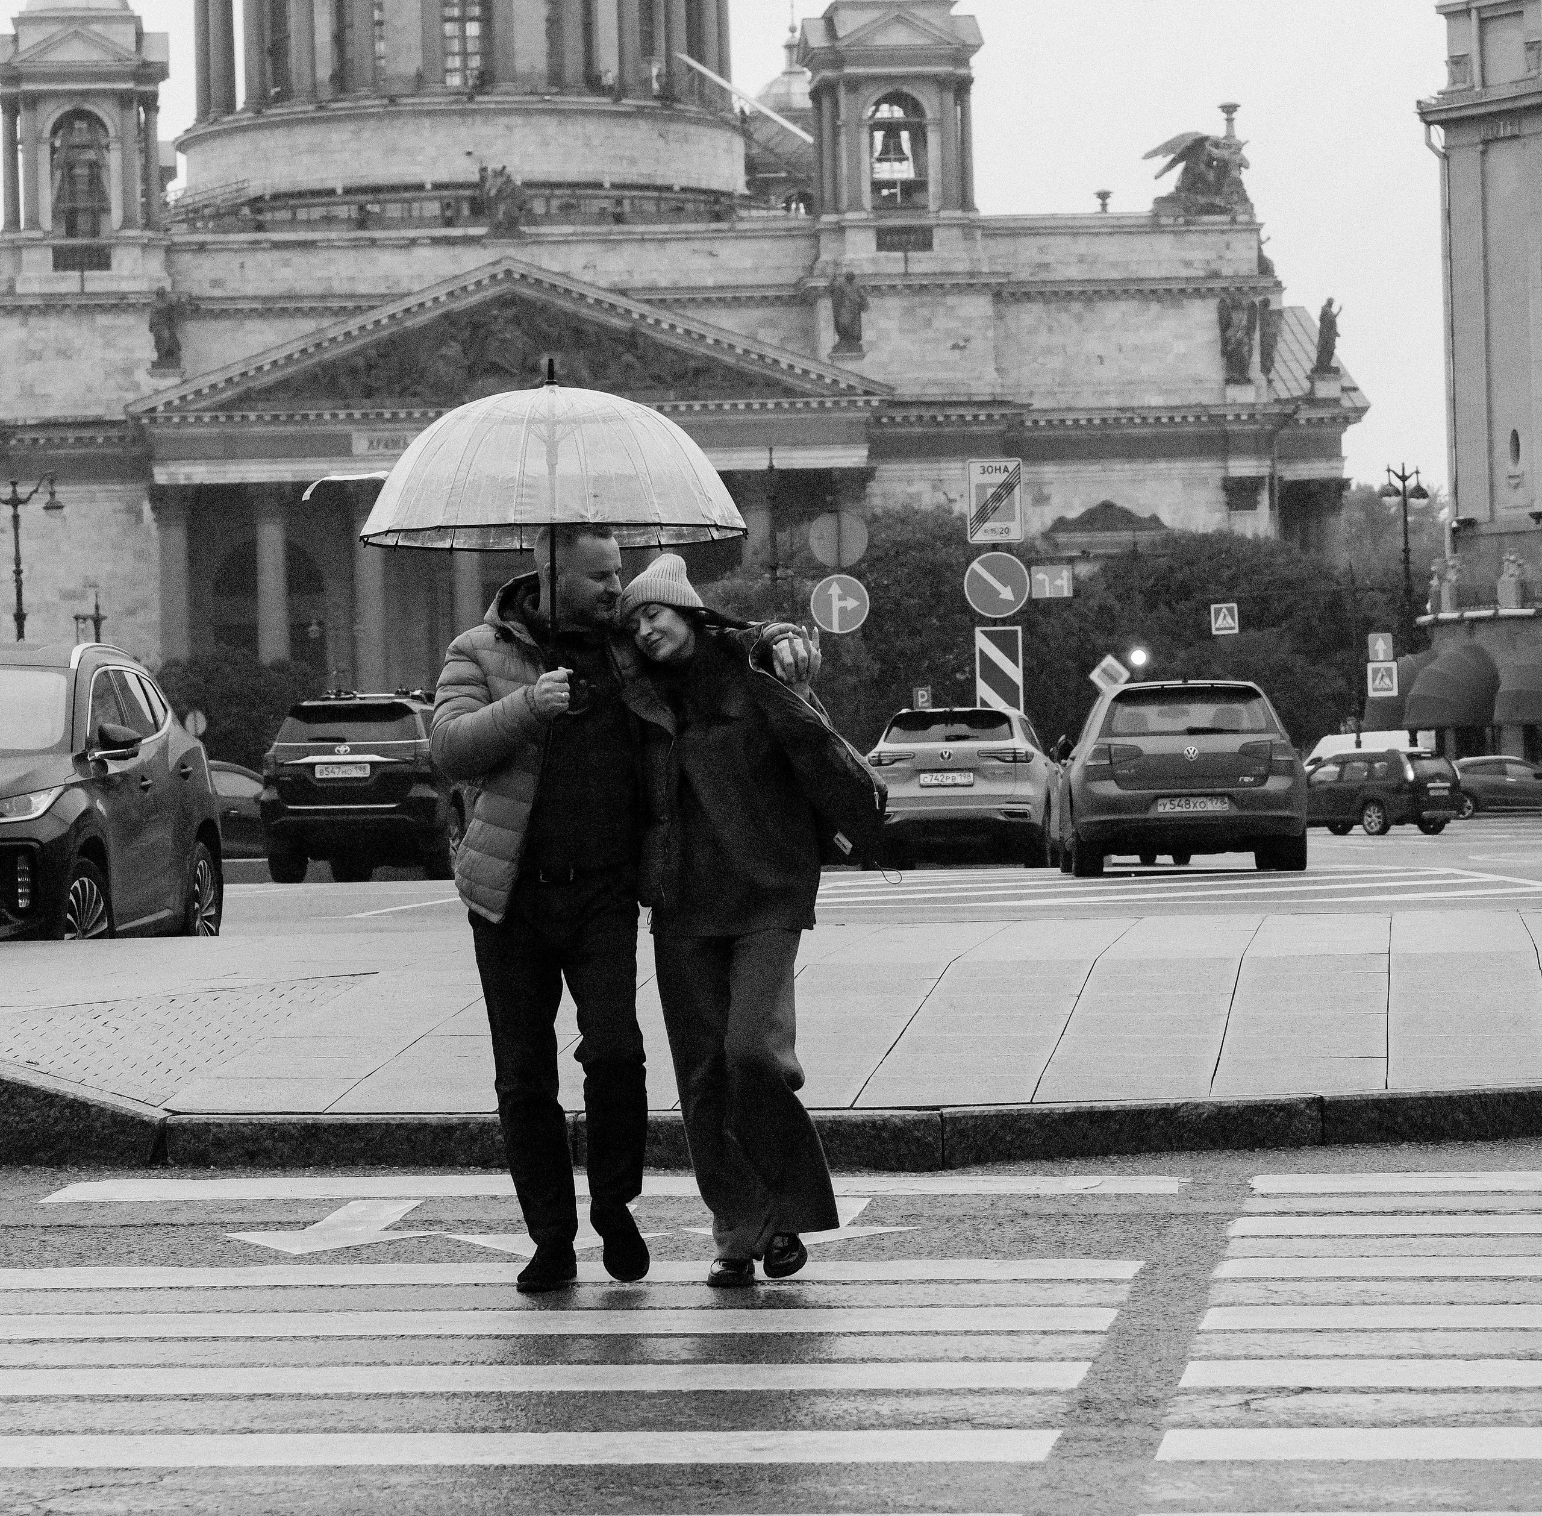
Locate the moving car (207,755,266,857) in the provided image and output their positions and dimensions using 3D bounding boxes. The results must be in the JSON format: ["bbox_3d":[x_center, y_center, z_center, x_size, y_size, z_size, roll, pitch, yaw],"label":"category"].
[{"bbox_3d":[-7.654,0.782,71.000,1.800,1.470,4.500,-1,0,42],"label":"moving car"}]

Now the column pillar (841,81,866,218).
[{"bbox_3d":[4.988,-36.192,316.437,1.300,7.935,1.300,-1,0,-6],"label":"column pillar"}]

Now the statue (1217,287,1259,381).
[{"bbox_3d":[29.244,-26.394,335.000,2.600,5.700,1.600,-2,0,-5],"label":"statue"}]

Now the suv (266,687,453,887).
[{"bbox_3d":[-3.800,0.300,55.200,1.890,1.900,4.820,-2,0,7],"label":"suv"}]

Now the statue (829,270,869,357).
[{"bbox_3d":[4.534,-25.821,311.000,2.300,5.100,1.800,-2,0,-5],"label":"statue"}]

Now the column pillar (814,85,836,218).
[{"bbox_3d":[3.446,-37.951,333.300,1.120,8.000,1.120,-2,0,-6],"label":"column pillar"}]

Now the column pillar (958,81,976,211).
[{"bbox_3d":[11.800,-36.529,318.442,1.300,7.770,1.300,-1,0,-6],"label":"column pillar"}]

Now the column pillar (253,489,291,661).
[{"bbox_3d":[-28.628,-7.344,307.400,2.000,16.800,2.000,-2,0,-5],"label":"column pillar"}]

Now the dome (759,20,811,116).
[{"bbox_3d":[1.574,-48.460,374.347,6.000,6.977,6.000,-1,0,-6],"label":"dome"}]

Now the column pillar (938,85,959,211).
[{"bbox_3d":[11.027,-38.129,331.900,1.120,8.000,1.120,-2,0,-6],"label":"column pillar"}]

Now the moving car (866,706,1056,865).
[{"bbox_3d":[2.001,0.264,53.748,1.860,1.630,4.540,-1,0,8],"label":"moving car"}]

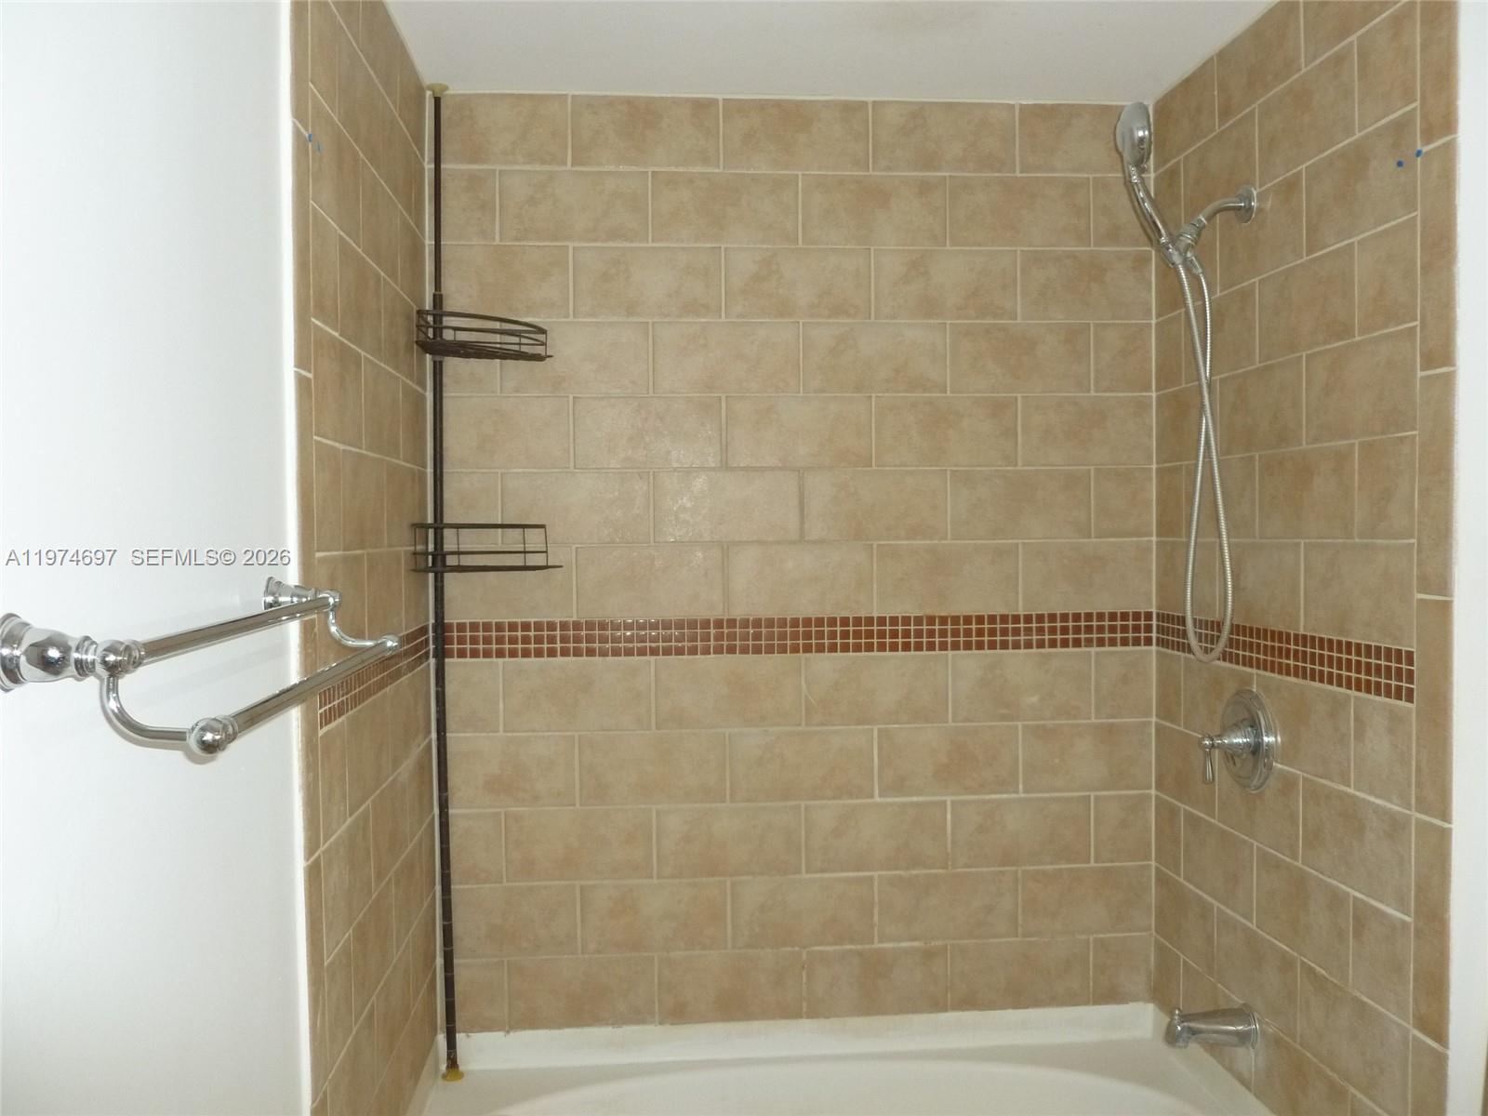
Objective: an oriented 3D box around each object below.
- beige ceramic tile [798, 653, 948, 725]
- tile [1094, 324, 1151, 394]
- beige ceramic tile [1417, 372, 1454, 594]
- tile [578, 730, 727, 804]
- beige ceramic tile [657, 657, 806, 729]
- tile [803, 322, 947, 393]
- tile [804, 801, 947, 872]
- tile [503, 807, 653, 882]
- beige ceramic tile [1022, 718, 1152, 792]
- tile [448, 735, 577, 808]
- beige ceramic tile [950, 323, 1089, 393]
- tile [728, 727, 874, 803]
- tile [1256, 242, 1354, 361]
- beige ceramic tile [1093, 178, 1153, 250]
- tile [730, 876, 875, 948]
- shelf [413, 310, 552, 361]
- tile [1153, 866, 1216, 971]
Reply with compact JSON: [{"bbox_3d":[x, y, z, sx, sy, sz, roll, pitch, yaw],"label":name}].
[{"bbox_3d":[0.277,0.274,2.509,0.303,0.148,0.010,-1,1,-5],"label":"beige ceramic tile"},{"bbox_3d":[0.791,-0.416,2.517,0.126,0.145,0.010,-1,1,-5],"label":"tile"},{"bbox_3d":[0.954,-0.100,1.653,0.010,0.301,0.074,-1,1,-5],"label":"beige ceramic tile"},{"bbox_3d":[-0.187,0.431,2.478,0.304,0.149,0.010,-1,1,-5],"label":"tile"},{"bbox_3d":[-0.031,0.279,2.484,0.302,0.146,0.010,-1,1,-5],"label":"beige ceramic tile"},{"bbox_3d":[0.272,-0.417,2.507,0.303,0.148,0.010,-1,1,-5],"label":"tile"},{"bbox_3d":[0.274,0.574,2.487,0.297,0.146,0.010,-1,1,-5],"label":"tile"},{"bbox_3d":[-0.340,0.587,2.469,0.304,0.149,0.010,-1,1,-5],"label":"tile"},{"bbox_3d":[0.718,0.417,2.519,0.278,0.145,0.010,-1,1,-5],"label":"beige ceramic tile"},{"bbox_3d":[-0.481,0.436,2.449,0.277,0.148,0.010,-1,1,-5],"label":"tile"},{"bbox_3d":[0.573,-0.413,2.500,0.299,0.145,0.010,-1,1,-5],"label":"beige ceramic tile"},{"bbox_3d":[0.120,0.424,2.472,0.298,0.145,0.010,-1,1,-5],"label":"tile"},{"bbox_3d":[0.921,-0.409,1.970,0.010,0.149,0.298,-1,1,-5],"label":"tile"},{"bbox_3d":[0.797,-0.727,2.538,0.134,0.149,0.010,-1,1,-5],"label":"beige ceramic tile"},{"bbox_3d":[0.122,0.729,2.482,0.296,0.142,0.010,-1,1,-5],"label":"tile"},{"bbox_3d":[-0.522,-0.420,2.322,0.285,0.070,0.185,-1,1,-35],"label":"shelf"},{"bbox_3d":[0.885,0.723,2.408,0.010,0.145,0.266,-1,1,-5],"label":"tile"}]

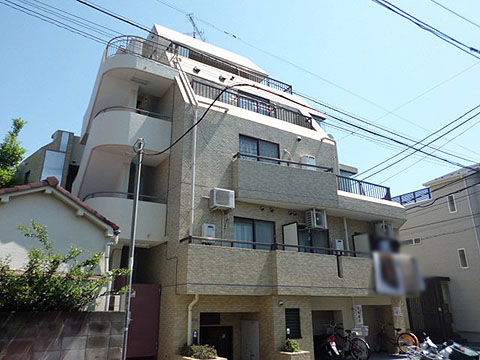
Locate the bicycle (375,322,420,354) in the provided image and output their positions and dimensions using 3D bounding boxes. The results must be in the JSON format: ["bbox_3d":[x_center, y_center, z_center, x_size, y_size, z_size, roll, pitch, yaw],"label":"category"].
[{"bbox_3d":[5.621,5.820,13.283,0.570,1.030,1.720,17,-26,-40],"label":"bicycle"}]

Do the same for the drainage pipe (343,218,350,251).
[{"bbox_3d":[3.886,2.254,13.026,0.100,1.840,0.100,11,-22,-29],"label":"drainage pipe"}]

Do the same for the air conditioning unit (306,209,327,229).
[{"bbox_3d":[2.582,1.325,12.036,0.670,0.550,0.280,11,-22,-29],"label":"air conditioning unit"}]

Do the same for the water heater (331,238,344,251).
[{"bbox_3d":[3.478,2.362,12.650,0.370,0.520,0.220,11,-22,-29],"label":"water heater"}]

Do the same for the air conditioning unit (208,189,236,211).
[{"bbox_3d":[-0.489,0.583,10.589,0.690,0.540,0.280,11,-22,-29],"label":"air conditioning unit"}]

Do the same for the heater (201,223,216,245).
[{"bbox_3d":[-0.865,1.549,10.162,0.360,0.550,0.220,11,-22,-29],"label":"heater"}]

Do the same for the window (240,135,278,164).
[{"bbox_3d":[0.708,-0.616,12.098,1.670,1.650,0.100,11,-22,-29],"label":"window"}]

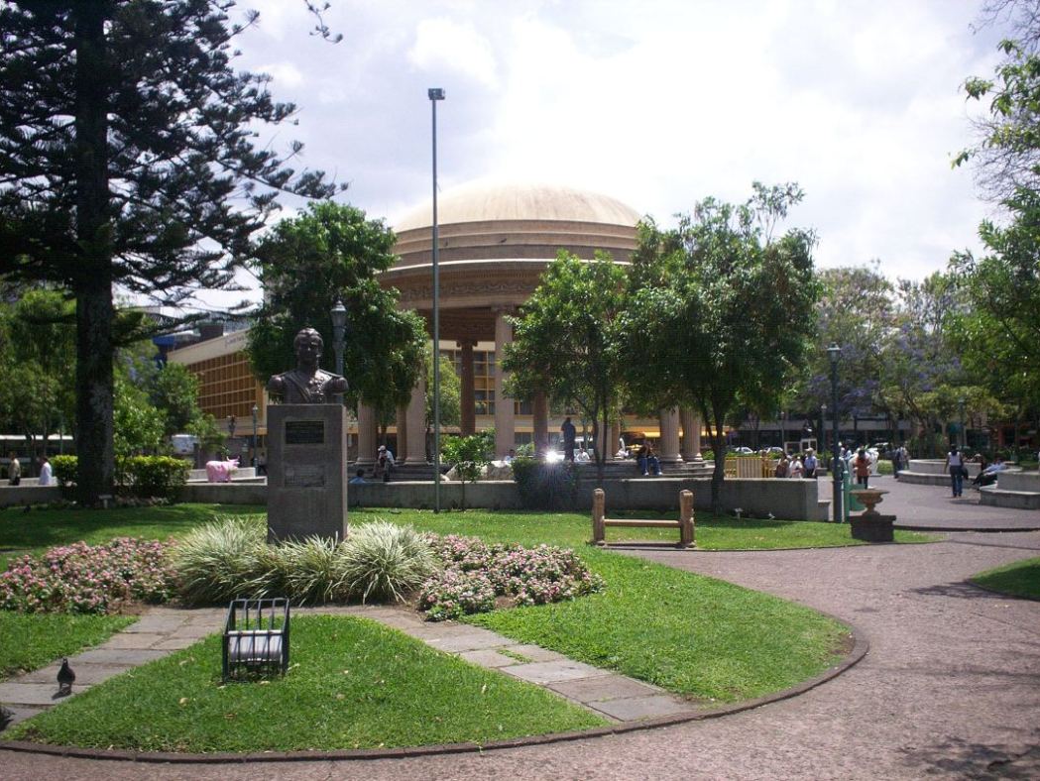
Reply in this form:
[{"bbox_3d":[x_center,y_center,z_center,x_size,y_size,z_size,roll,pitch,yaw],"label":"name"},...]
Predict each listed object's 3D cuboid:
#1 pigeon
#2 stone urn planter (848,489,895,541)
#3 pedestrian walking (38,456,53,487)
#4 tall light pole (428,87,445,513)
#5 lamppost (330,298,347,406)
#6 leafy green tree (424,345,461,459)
[{"bbox_3d":[-2.913,1.831,6.950,0.120,0.210,0.250,1,-3,-21],"label":"pigeon"},{"bbox_3d":[5.977,2.104,18.400,0.610,0.875,0.610,1,-3,-27],"label":"stone urn planter"},{"bbox_3d":[-14.894,2.877,33.957,0.360,1.600,0.460,-1,-3,0],"label":"pedestrian walking"},{"bbox_3d":[-1.752,-1.888,22.800,0.340,8.929,0.320,-1,-3,0],"label":"tall light pole"},{"bbox_3d":[-2.995,0.425,17.895,0.280,3.870,0.280,-1,-3,0],"label":"lamppost"},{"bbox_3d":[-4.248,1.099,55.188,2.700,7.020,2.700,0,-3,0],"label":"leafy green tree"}]

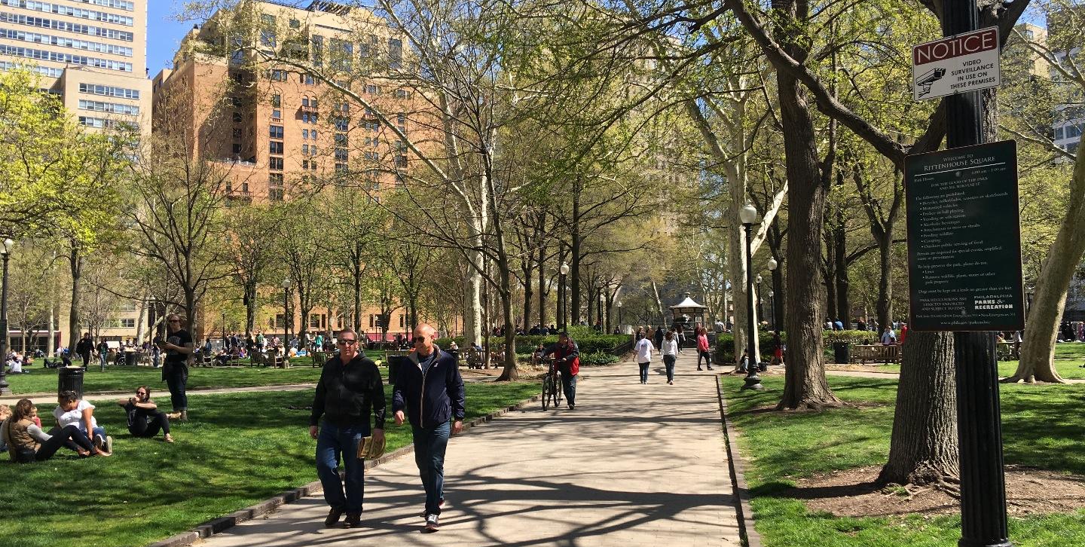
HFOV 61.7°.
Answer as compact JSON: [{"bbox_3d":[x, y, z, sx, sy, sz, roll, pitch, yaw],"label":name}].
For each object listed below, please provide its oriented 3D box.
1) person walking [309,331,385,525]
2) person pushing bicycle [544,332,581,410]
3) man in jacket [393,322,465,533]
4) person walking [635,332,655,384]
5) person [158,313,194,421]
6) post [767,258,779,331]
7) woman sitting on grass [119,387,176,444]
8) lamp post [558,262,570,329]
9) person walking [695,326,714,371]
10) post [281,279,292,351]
[{"bbox_3d":[-1.730,1.374,8.050,0.630,1.740,0.450,-1,-4,3],"label":"person walking"},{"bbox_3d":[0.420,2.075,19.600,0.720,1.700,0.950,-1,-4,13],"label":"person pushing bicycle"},{"bbox_3d":[-1.015,1.363,8.120,0.600,1.810,0.600,-2,-4,11],"label":"man in jacket"},{"bbox_3d":[3.268,2.723,29.200,0.600,1.680,0.450,-1,-4,10],"label":"person walking"},{"bbox_3d":[-6.373,1.643,15.800,0.530,1.820,0.450,-2,-4,21],"label":"person"},{"bbox_3d":[10.982,1.640,43.362,0.470,5.000,0.470,-1,-4,0],"label":"post"},{"bbox_3d":[-5.786,2.065,13.300,0.570,0.780,0.840,3,-5,-43],"label":"woman sitting on grass"},{"bbox_3d":[1.118,1.940,46.562,0.470,5.000,0.470,-1,-4,0],"label":"lamp post"},{"bbox_3d":[6.626,3.088,37.200,0.680,1.750,0.500,-3,-4,25],"label":"person walking"},{"bbox_3d":[-15.933,2.741,56.562,0.470,5.000,0.470,-1,-4,0],"label":"post"}]

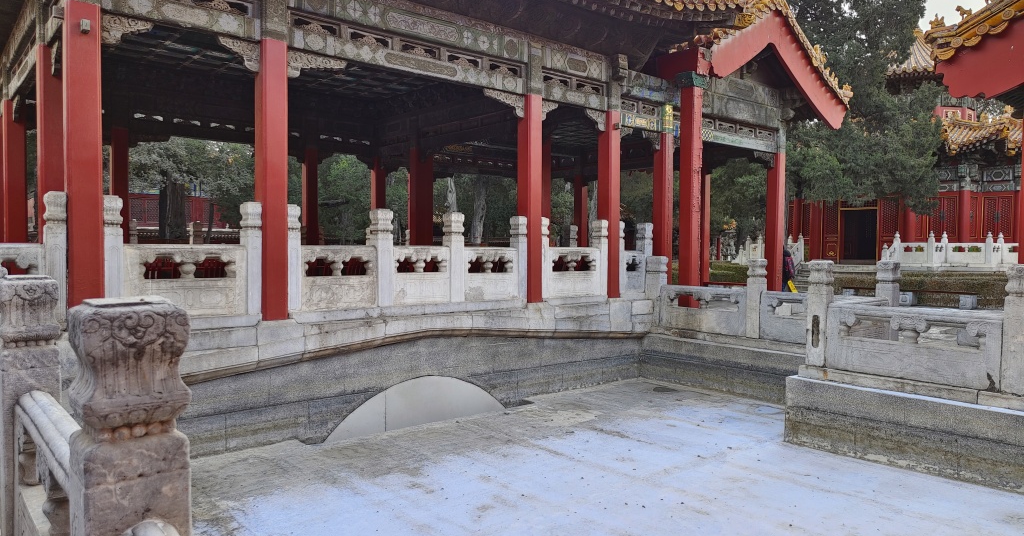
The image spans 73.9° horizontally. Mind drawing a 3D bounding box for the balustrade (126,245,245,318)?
[{"bbox_3d":[-3.468,0.156,7.260,1.239,0.779,0.137,-1,3,-41],"label":"balustrade"}]

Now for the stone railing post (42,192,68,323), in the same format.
[{"bbox_3d":[-4.344,-0.066,6.478,0.171,1.254,0.213,-1,3,-41],"label":"stone railing post"}]

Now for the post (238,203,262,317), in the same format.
[{"bbox_3d":[-2.822,-0.101,7.382,0.164,1.202,0.217,-1,2,-41],"label":"post"}]

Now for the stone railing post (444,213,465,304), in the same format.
[{"bbox_3d":[-0.796,-0.141,9.153,0.217,1.187,0.205,-1,2,-41],"label":"stone railing post"}]

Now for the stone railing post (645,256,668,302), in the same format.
[{"bbox_3d":[2.679,0.417,12.571,0.220,1.290,0.290,-1,2,-41],"label":"stone railing post"}]

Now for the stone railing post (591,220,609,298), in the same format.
[{"bbox_3d":[1.550,-0.175,11.980,0.200,1.310,0.235,-1,2,-41],"label":"stone railing post"}]

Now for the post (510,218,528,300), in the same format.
[{"bbox_3d":[0.101,-0.150,9.926,0.173,1.193,0.205,-1,2,-41],"label":"post"}]

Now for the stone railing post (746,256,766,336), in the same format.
[{"bbox_3d":[3.699,0.460,10.276,0.199,1.185,0.217,-1,2,-41],"label":"stone railing post"}]

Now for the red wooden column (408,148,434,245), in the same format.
[{"bbox_3d":[-2.087,-1.171,15.503,0.291,3.017,0.291,-1,2,-41],"label":"red wooden column"}]

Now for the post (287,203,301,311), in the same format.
[{"bbox_3d":[-2.602,-0.100,8.013,0.171,1.231,0.213,-1,3,-41],"label":"post"}]

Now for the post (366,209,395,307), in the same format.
[{"bbox_3d":[-1.686,-0.122,8.821,0.217,1.227,0.217,-1,3,-41],"label":"post"}]

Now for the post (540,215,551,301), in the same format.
[{"bbox_3d":[0.462,-0.157,11.025,0.200,1.305,0.235,-1,2,-41],"label":"post"}]

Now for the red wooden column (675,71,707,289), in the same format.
[{"bbox_3d":[3.088,-1.143,11.733,0.304,4.340,0.285,-1,3,-41],"label":"red wooden column"}]

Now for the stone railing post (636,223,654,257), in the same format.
[{"bbox_3d":[2.314,-0.190,11.870,0.217,1.193,0.205,-1,2,-41],"label":"stone railing post"}]

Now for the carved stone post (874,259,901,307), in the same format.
[{"bbox_3d":[5.077,0.498,9.188,0.205,1.193,0.214,-1,2,-41],"label":"carved stone post"}]

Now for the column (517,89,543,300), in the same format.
[{"bbox_3d":[0.287,-1.075,10.835,0.290,3.263,0.290,-1,2,-41],"label":"column"}]

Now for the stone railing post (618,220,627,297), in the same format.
[{"bbox_3d":[1.900,-0.179,12.287,0.200,1.315,0.235,-1,2,-41],"label":"stone railing post"}]

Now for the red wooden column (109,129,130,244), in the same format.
[{"bbox_3d":[-7.902,-1.227,13.704,0.285,3.169,0.277,-1,3,-41],"label":"red wooden column"}]

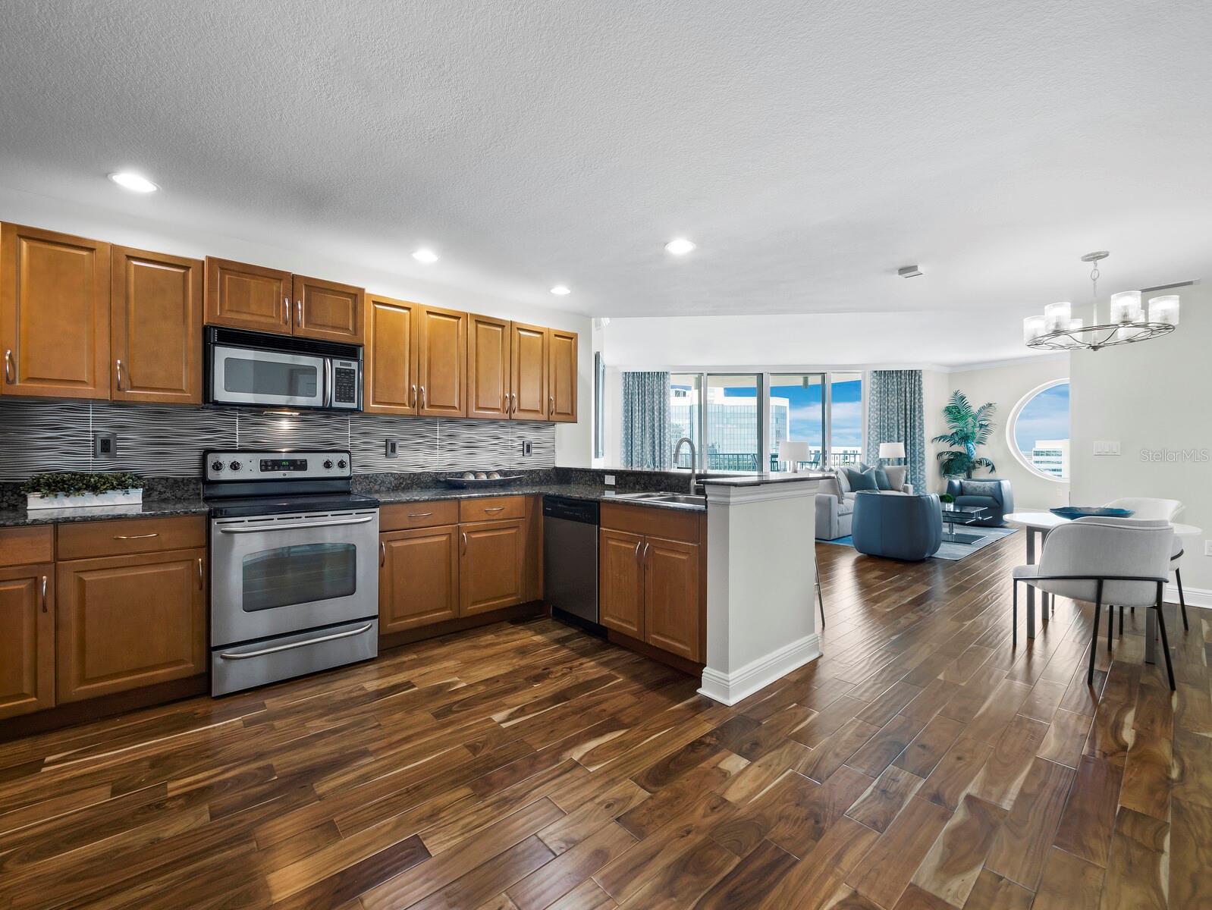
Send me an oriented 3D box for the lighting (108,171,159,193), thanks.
[{"bbox_3d":[-2.202,-1.271,2.291,0.185,0.030,0.185,0,0,-39],"label":"lighting"}]

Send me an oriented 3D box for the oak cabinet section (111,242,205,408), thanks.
[{"bbox_3d":[-2.361,-0.645,2.607,0.343,0.754,0.330,0,0,-39],"label":"oak cabinet section"}]

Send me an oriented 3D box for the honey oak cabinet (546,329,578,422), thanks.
[{"bbox_3d":[-0.450,-0.636,4.162,0.292,0.757,0.320,0,0,-39],"label":"honey oak cabinet"}]

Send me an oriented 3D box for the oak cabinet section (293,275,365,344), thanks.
[{"bbox_3d":[-1.750,-0.851,3.047,0.371,0.347,0.414,0,0,-39],"label":"oak cabinet section"}]

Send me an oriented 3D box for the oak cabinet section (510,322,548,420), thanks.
[{"bbox_3d":[-0.690,-0.642,3.963,0.337,0.754,0.330,0,0,-39],"label":"oak cabinet section"}]

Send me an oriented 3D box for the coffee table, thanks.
[{"bbox_3d":[4.854,0.975,7.099,1.080,0.420,0.950,0,0,-40],"label":"coffee table"}]

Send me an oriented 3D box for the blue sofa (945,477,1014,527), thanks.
[{"bbox_3d":[6.506,0.815,8.523,0.870,0.740,0.900,0,0,-40],"label":"blue sofa"}]

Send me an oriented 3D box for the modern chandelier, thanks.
[{"bbox_3d":[3.130,-0.970,3.140,0.710,0.610,0.710,0,0,-40],"label":"modern chandelier"}]

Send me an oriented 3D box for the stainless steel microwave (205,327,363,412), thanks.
[{"bbox_3d":[-1.911,-0.470,2.943,0.757,0.415,0.430,0,0,-40],"label":"stainless steel microwave"}]

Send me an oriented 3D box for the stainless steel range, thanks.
[{"bbox_3d":[-1.805,0.583,2.843,0.757,1.205,0.700,0,0,-40],"label":"stainless steel range"}]

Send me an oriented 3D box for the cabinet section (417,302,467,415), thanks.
[{"bbox_3d":[-1.223,-0.643,3.530,0.342,0.754,0.330,0,0,-39],"label":"cabinet section"}]

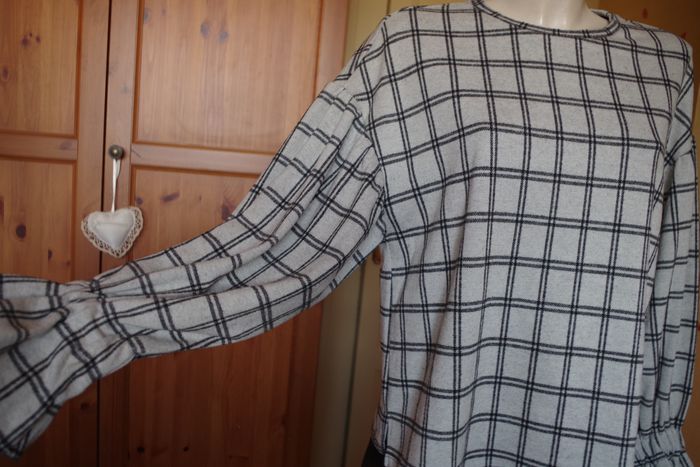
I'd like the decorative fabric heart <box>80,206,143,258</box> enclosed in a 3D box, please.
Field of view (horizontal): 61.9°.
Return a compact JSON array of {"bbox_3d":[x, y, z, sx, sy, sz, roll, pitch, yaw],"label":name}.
[{"bbox_3d":[-0.467,0.000,1.150,0.114,0.103,0.033,-2,10,-13],"label":"decorative fabric heart"}]

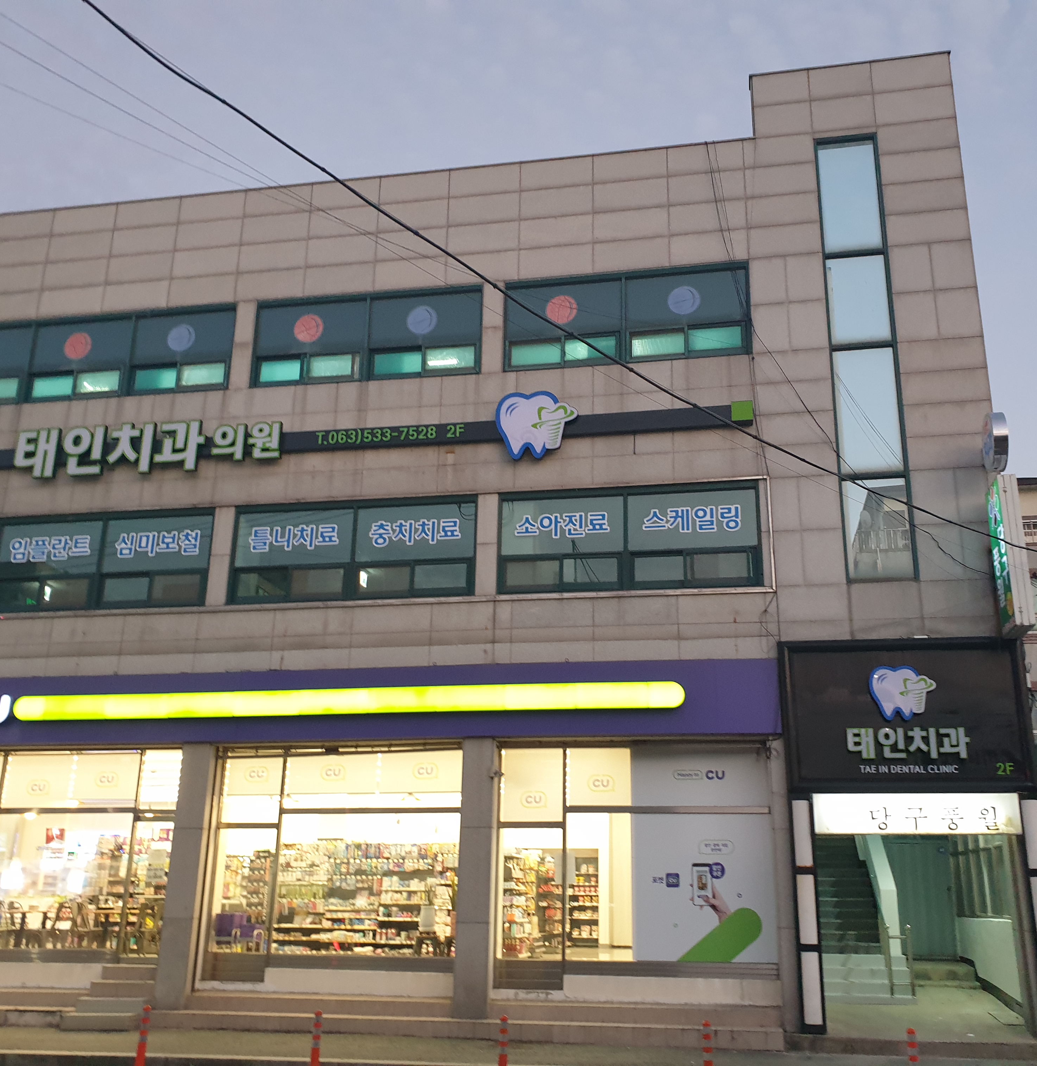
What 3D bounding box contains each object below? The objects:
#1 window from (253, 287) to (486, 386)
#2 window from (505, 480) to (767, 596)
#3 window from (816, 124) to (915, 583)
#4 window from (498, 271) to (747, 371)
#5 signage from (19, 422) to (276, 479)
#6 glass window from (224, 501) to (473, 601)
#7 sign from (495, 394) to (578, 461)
[{"bbox_3d":[-2.318,-2.978,16.276,3.603,1.478,0.120,-2,-18,10],"label":"window"},{"bbox_3d":[1.489,0.084,14.570,3.570,1.453,0.120,-2,-18,10],"label":"window"},{"bbox_3d":[4.781,-2.622,14.835,0.862,6.843,0.120,-2,-18,10],"label":"window"},{"bbox_3d":[1.565,-3.140,15.604,3.568,1.478,0.120,-2,-18,10],"label":"window"},{"bbox_3d":[-5.610,-1.257,16.160,4.302,0.822,0.140,-2,-18,10],"label":"signage"},{"bbox_3d":[-2.375,0.261,15.234,3.628,1.455,0.120,-2,-18,10],"label":"glass window"},{"bbox_3d":[0.273,-1.496,15.135,1.171,1.037,0.130,-2,-18,10],"label":"sign"}]

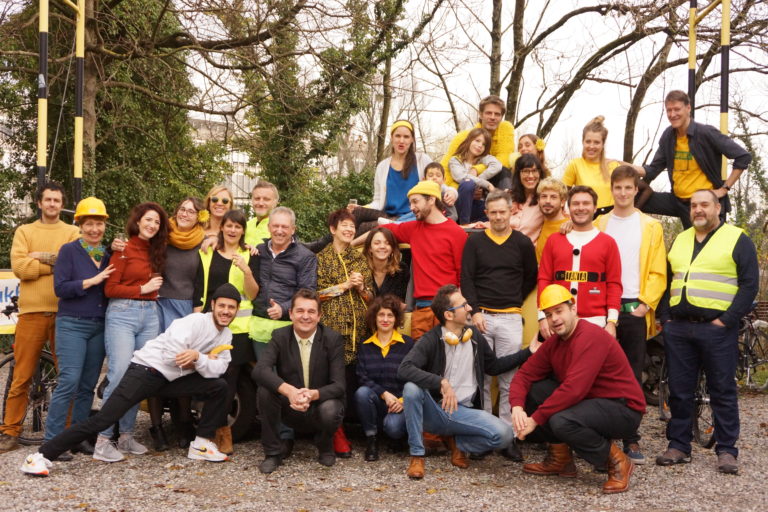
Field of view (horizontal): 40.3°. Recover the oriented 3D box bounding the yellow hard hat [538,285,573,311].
[{"bbox_3d":[1.010,0.242,6.100,0.210,0.140,0.265,-22,-2,33],"label":"yellow hard hat"}]

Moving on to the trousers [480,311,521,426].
[{"bbox_3d":[0.768,0.807,6.720,0.320,0.900,0.260,1,0,7],"label":"trousers"}]

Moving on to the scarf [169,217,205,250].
[{"bbox_3d":[-1.309,-0.156,6.930,0.250,0.220,0.240,1,0,-9],"label":"scarf"}]

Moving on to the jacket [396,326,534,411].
[{"bbox_3d":[0.473,0.674,6.380,0.770,0.520,0.460,1,0,-16],"label":"jacket"}]

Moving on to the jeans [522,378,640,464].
[{"bbox_3d":[1.178,0.964,6.170,0.580,0.490,0.460,1,0,-29],"label":"jeans"}]

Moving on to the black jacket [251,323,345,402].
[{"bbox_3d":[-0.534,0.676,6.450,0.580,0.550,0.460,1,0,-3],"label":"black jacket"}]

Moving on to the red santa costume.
[{"bbox_3d":[1.263,0.132,6.720,0.530,0.670,0.310,1,0,13],"label":"red santa costume"}]

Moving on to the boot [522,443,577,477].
[{"bbox_3d":[0.997,1.220,6.280,0.315,0.205,0.120,1,0,13],"label":"boot"}]

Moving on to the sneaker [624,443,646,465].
[{"bbox_3d":[1.623,1.271,6.760,0.105,0.115,0.290,1,0,-14],"label":"sneaker"}]

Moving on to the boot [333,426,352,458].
[{"bbox_3d":[-0.268,1.195,6.750,0.110,0.210,0.260,1,0,-12],"label":"boot"}]

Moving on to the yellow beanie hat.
[{"bbox_3d":[0.265,-0.435,7.000,0.240,0.150,0.200,1,0,-31],"label":"yellow beanie hat"}]

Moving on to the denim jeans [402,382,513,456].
[{"bbox_3d":[0.444,0.967,6.400,0.660,0.460,0.500,1,0,-9],"label":"denim jeans"}]

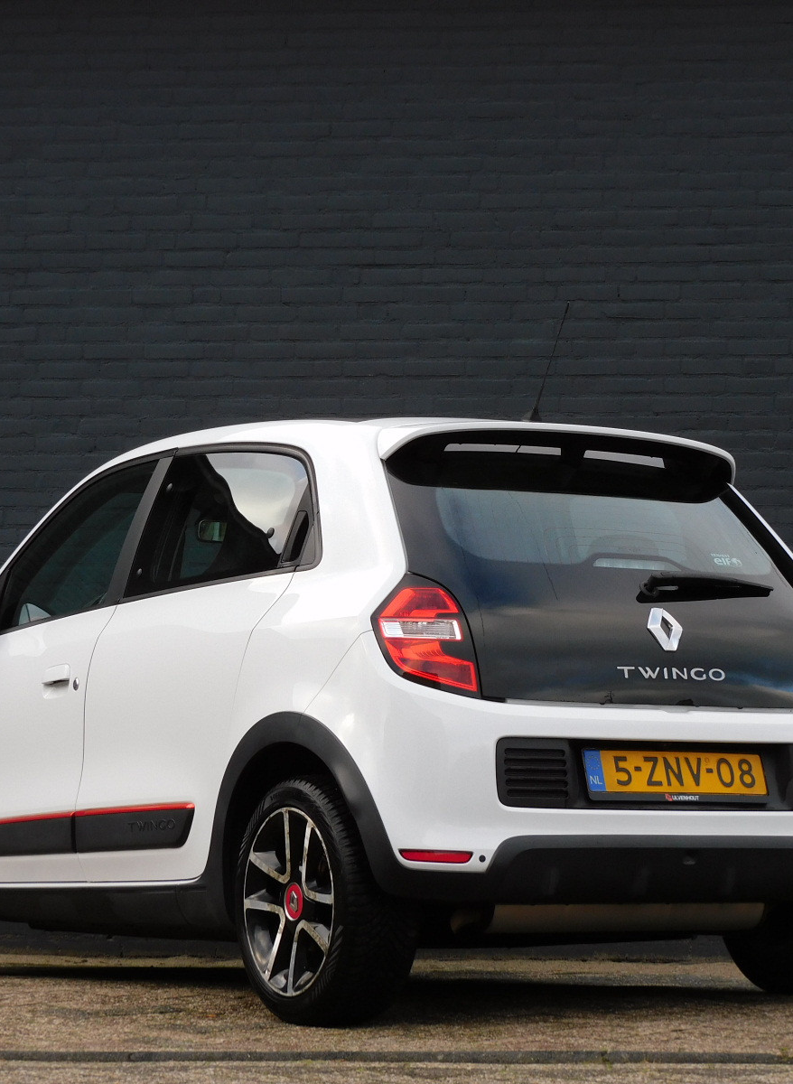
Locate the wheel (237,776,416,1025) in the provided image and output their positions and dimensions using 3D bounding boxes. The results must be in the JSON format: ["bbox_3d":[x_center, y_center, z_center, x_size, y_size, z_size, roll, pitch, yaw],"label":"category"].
[{"bbox_3d":[-0.172,0.856,7.979,0.195,0.590,0.590,3,-5,-31],"label":"wheel"}]

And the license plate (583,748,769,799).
[{"bbox_3d":[0.670,0.557,7.994,0.525,0.118,0.020,3,-23,-31],"label":"license plate"}]

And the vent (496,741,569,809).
[{"bbox_3d":[0.315,0.538,7.774,0.190,0.158,0.040,3,-9,-26],"label":"vent"}]

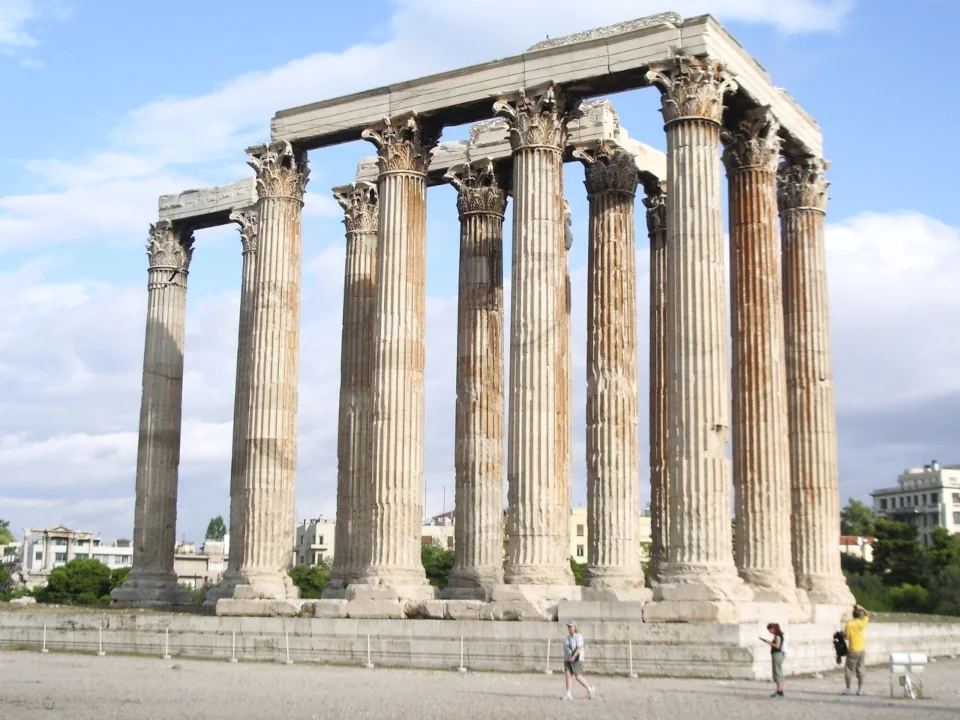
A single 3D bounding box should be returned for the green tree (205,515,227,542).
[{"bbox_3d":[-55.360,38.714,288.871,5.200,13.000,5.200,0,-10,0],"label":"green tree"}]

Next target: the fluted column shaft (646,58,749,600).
[{"bbox_3d":[6.666,-1.091,42.731,2.250,16.700,2.250,-5,-11,30],"label":"fluted column shaft"}]

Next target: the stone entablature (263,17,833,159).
[{"bbox_3d":[2.656,-8.722,52.309,17.300,1.650,11.750,-5,-11,30],"label":"stone entablature"}]

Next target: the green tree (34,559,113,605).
[{"bbox_3d":[-43.888,24.822,149.410,8.200,6.800,8.200,0,-10,0],"label":"green tree"}]

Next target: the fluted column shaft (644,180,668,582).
[{"bbox_3d":[7.645,1.035,54.986,2.250,16.700,2.250,-5,-11,30],"label":"fluted column shaft"}]

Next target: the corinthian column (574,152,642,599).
[{"bbox_3d":[4.782,0.008,50.222,2.250,16.750,2.250,-6,-12,31],"label":"corinthian column"}]

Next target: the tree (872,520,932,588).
[{"bbox_3d":[33.336,16.023,109.404,4.900,7.000,4.900,0,-10,0],"label":"tree"}]

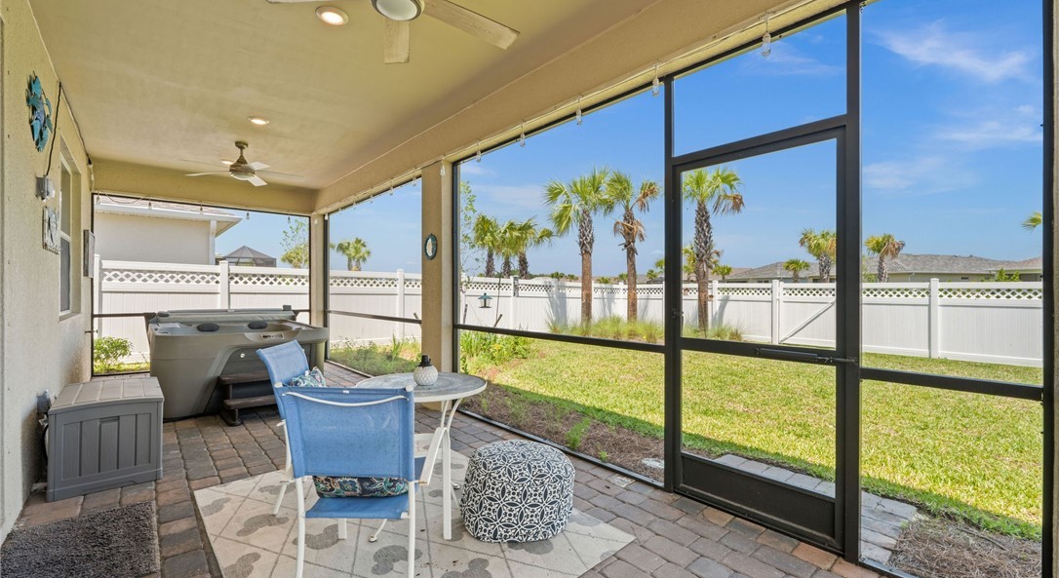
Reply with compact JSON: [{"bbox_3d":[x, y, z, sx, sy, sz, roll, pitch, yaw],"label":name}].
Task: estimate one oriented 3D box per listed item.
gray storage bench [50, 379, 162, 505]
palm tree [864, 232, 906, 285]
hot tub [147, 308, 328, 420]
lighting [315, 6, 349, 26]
[{"bbox_3d":[-2.940,0.985,3.120,0.540,0.550,0.940,0,0,-41],"label":"gray storage bench"},{"bbox_3d":[17.681,-0.500,22.002,2.100,4.545,2.100,0,0,39],"label":"palm tree"},{"bbox_3d":[-3.596,0.803,5.454,1.670,1.000,1.980,0,0,-41],"label":"hot tub"},{"bbox_3d":[-1.336,-1.850,2.989,0.200,0.030,0.200,0,0,0],"label":"lighting"}]

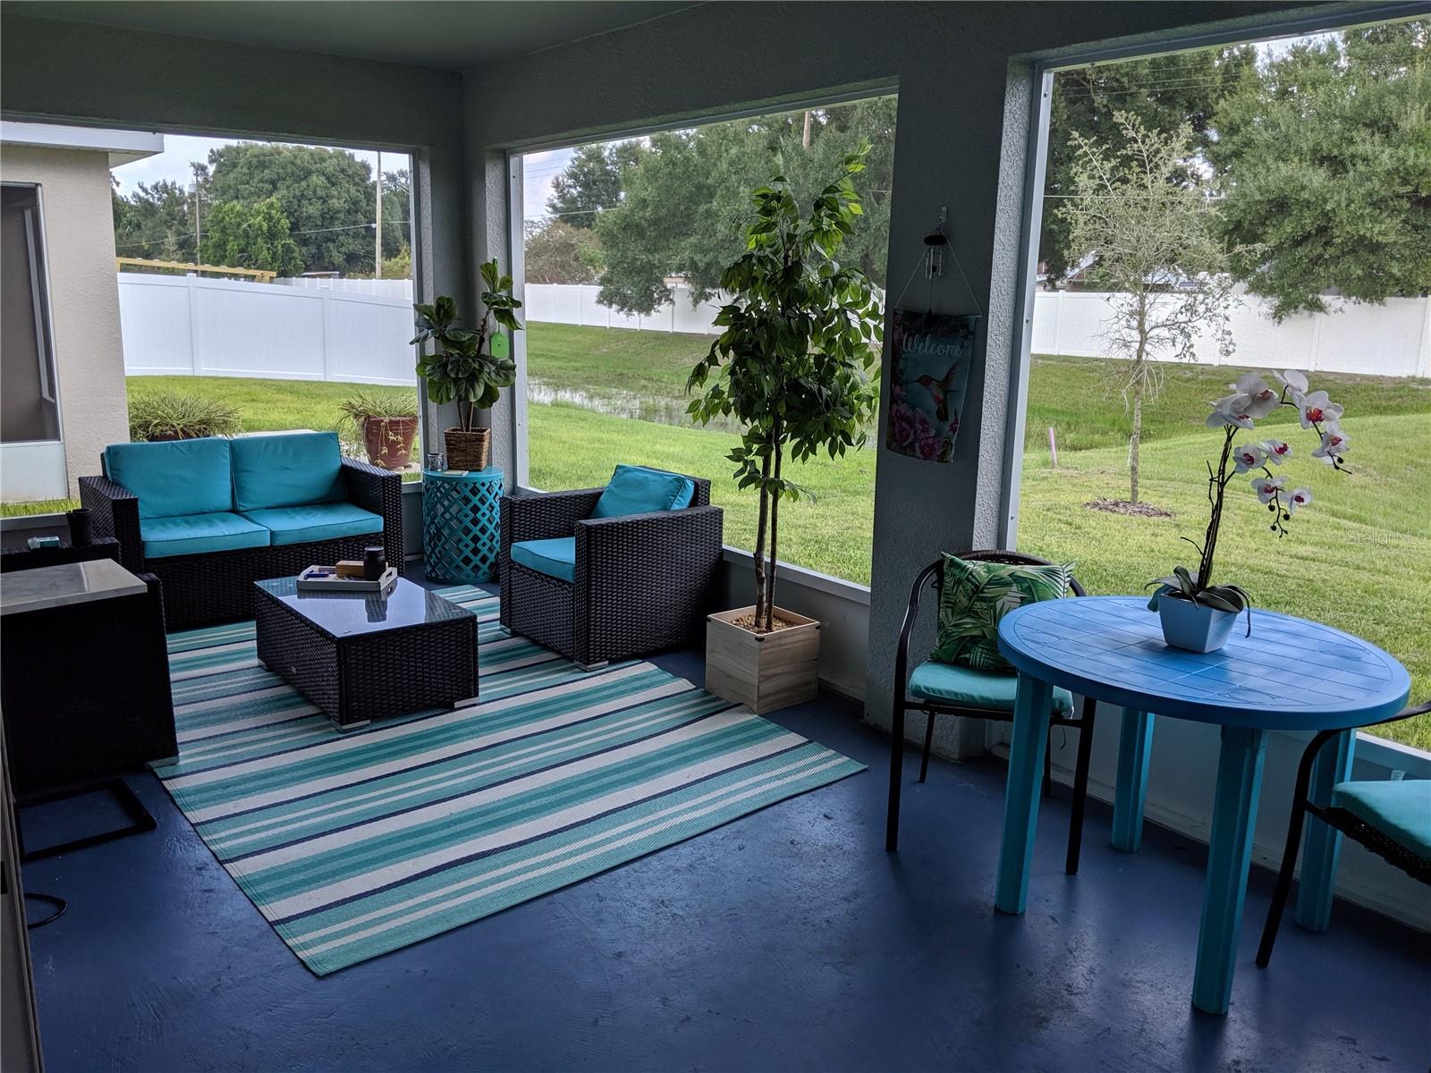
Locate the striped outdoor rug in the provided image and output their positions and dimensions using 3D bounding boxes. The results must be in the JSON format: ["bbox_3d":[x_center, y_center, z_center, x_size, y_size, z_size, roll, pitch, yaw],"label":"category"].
[{"bbox_3d":[-1.070,0.610,4.057,1.819,0.014,2.744,-9,16,-39],"label":"striped outdoor rug"}]

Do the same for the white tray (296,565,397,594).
[{"bbox_3d":[-1.455,0.159,4.424,0.327,0.055,0.221,1,13,-1],"label":"white tray"}]

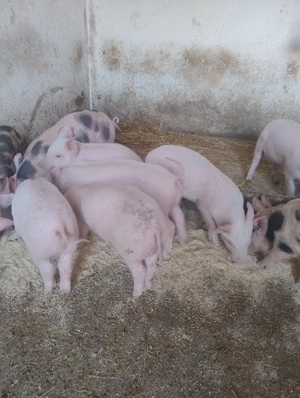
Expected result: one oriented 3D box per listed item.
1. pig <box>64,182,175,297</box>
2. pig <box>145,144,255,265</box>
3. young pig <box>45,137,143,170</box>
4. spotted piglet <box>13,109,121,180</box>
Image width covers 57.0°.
[{"bbox_3d":[-0.290,0.108,1.497,0.850,0.450,0.280,30,40,33],"label":"pig"},{"bbox_3d":[0.269,0.022,1.678,0.800,0.470,0.280,31,41,34],"label":"pig"},{"bbox_3d":[-0.328,-0.148,1.841,0.750,0.480,0.270,-1,33,-10],"label":"young pig"},{"bbox_3d":[-0.526,-0.299,1.992,0.280,0.480,0.830,21,36,24],"label":"spotted piglet"}]

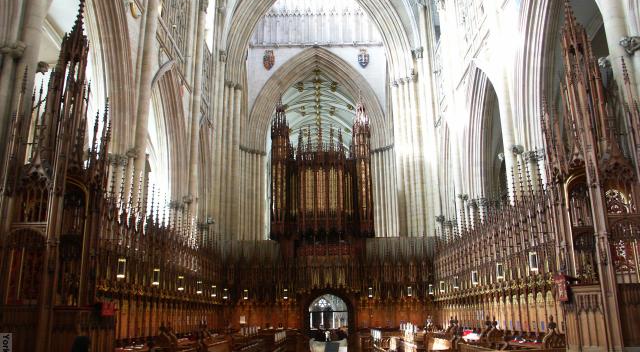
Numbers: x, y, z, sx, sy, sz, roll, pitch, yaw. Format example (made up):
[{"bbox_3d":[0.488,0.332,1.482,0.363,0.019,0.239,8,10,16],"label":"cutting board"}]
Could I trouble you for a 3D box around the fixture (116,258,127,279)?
[{"bbox_3d":[-5.242,2.451,13.706,0.190,0.500,0.190,-1,-15,1],"label":"fixture"}]

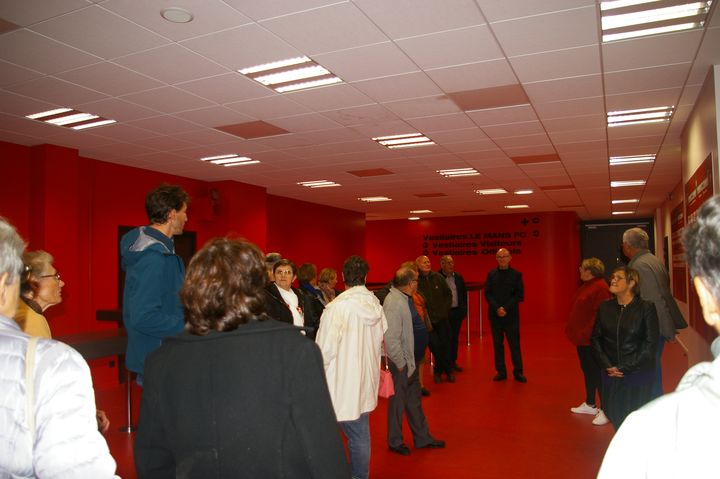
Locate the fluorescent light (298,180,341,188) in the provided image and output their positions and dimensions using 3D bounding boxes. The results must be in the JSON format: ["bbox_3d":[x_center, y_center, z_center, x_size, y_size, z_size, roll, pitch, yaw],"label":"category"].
[{"bbox_3d":[-0.689,-0.977,9.296,0.600,0.080,0.600,-2,-3,25],"label":"fluorescent light"}]

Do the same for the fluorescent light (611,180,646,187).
[{"bbox_3d":[4.710,-1.005,9.480,0.600,0.080,0.600,-2,-3,25],"label":"fluorescent light"}]

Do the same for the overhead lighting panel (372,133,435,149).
[{"bbox_3d":[0.514,-1.145,6.139,0.600,0.080,0.600,-2,-3,25],"label":"overhead lighting panel"}]

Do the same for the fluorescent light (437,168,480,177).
[{"bbox_3d":[1.521,-1.052,8.295,0.600,0.080,0.600,-2,-3,25],"label":"fluorescent light"}]

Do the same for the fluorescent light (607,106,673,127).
[{"bbox_3d":[2.675,-1.200,5.176,0.600,0.080,0.600,-2,-3,25],"label":"fluorescent light"}]

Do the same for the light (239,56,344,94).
[{"bbox_3d":[-0.490,-1.195,4.000,0.600,0.080,0.600,-2,-3,25],"label":"light"}]

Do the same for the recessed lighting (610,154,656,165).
[{"bbox_3d":[3.700,-1.090,7.320,0.600,0.080,0.600,-2,-3,25],"label":"recessed lighting"}]

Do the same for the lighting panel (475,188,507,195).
[{"bbox_3d":[2.550,-0.945,10.470,0.600,0.080,0.600,-2,-3,25],"label":"lighting panel"}]

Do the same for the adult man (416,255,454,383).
[{"bbox_3d":[1.024,1.070,7.415,0.550,1.710,0.380,0,-3,-7],"label":"adult man"}]

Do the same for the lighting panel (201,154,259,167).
[{"bbox_3d":[-1.692,-1.067,7.131,0.600,0.080,0.600,-2,-3,25],"label":"lighting panel"}]

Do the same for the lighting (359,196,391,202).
[{"bbox_3d":[0.329,-0.880,11.469,0.600,0.080,0.600,-2,-3,25],"label":"lighting"}]

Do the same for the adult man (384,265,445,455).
[{"bbox_3d":[0.458,1.006,4.634,0.500,1.580,0.480,-1,-2,9],"label":"adult man"}]

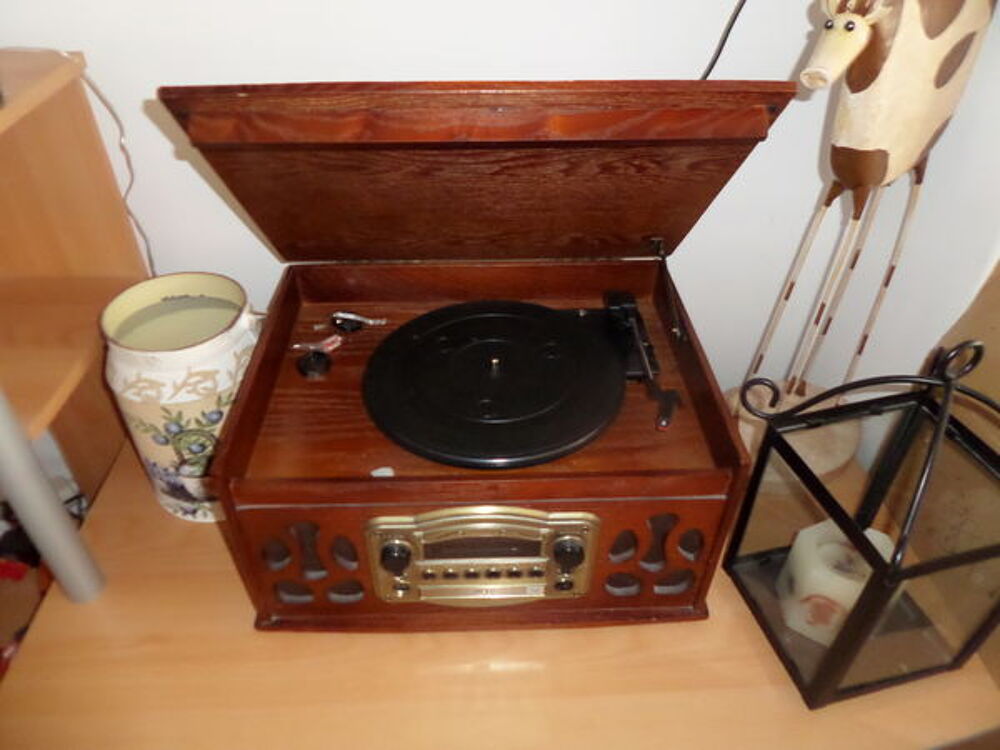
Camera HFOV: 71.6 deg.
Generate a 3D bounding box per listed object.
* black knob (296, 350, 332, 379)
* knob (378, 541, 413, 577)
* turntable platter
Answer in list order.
[{"bbox_3d":[-0.206,-0.012,0.771,0.035,0.014,0.035,-1,39,-2],"label":"black knob"},{"bbox_3d":[-0.099,0.174,0.658,0.030,0.030,0.017,-1,39,-2],"label":"knob"},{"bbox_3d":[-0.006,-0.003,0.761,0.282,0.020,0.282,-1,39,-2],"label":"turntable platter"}]

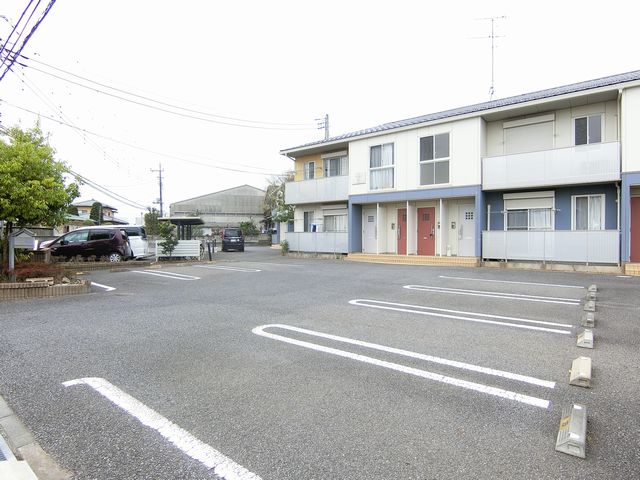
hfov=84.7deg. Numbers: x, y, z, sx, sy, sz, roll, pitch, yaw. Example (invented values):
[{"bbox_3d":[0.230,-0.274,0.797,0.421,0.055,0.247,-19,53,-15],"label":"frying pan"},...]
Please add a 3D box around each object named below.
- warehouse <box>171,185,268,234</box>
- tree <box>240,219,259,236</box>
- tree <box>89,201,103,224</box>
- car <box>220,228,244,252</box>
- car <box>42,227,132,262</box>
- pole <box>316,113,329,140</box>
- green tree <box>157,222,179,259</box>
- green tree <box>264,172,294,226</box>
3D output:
[{"bbox_3d":[-13.000,-3.200,58.000,20.000,8.800,19.000,0,0,-18],"label":"warehouse"},{"bbox_3d":[-8.700,-0.750,43.500,2.300,3.300,2.300,0,0,0],"label":"tree"},{"bbox_3d":[-31.800,-2.100,50.000,1.700,6.300,1.700,0,0,0],"label":"tree"},{"bbox_3d":[-7.000,0.050,29.400,1.700,1.860,4.500,0,0,-9],"label":"car"},{"bbox_3d":[-10.600,0.340,16.100,3.980,1.540,1.700,0,0,-13],"label":"car"},{"bbox_3d":[0.200,-4.800,30.000,1.200,11.700,0.500,0,0,0],"label":"pole"},{"bbox_3d":[-7.550,0.060,17.500,0.950,2.000,0.900,0,0,0],"label":"green tree"},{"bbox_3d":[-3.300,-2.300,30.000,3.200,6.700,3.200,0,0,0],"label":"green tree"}]

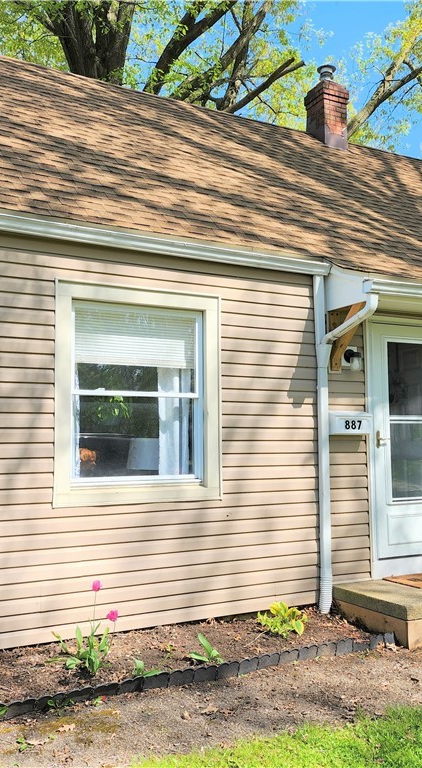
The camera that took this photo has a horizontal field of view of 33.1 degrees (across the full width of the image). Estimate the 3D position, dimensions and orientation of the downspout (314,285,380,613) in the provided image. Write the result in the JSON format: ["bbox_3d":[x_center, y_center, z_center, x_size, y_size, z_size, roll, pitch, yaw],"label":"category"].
[{"bbox_3d":[1.076,0.448,5.570,0.185,2.720,0.590,2,-5,-29],"label":"downspout"}]

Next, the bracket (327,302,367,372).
[{"bbox_3d":[1.143,-0.411,5.767,0.115,0.575,0.440,2,-5,-29],"label":"bracket"}]

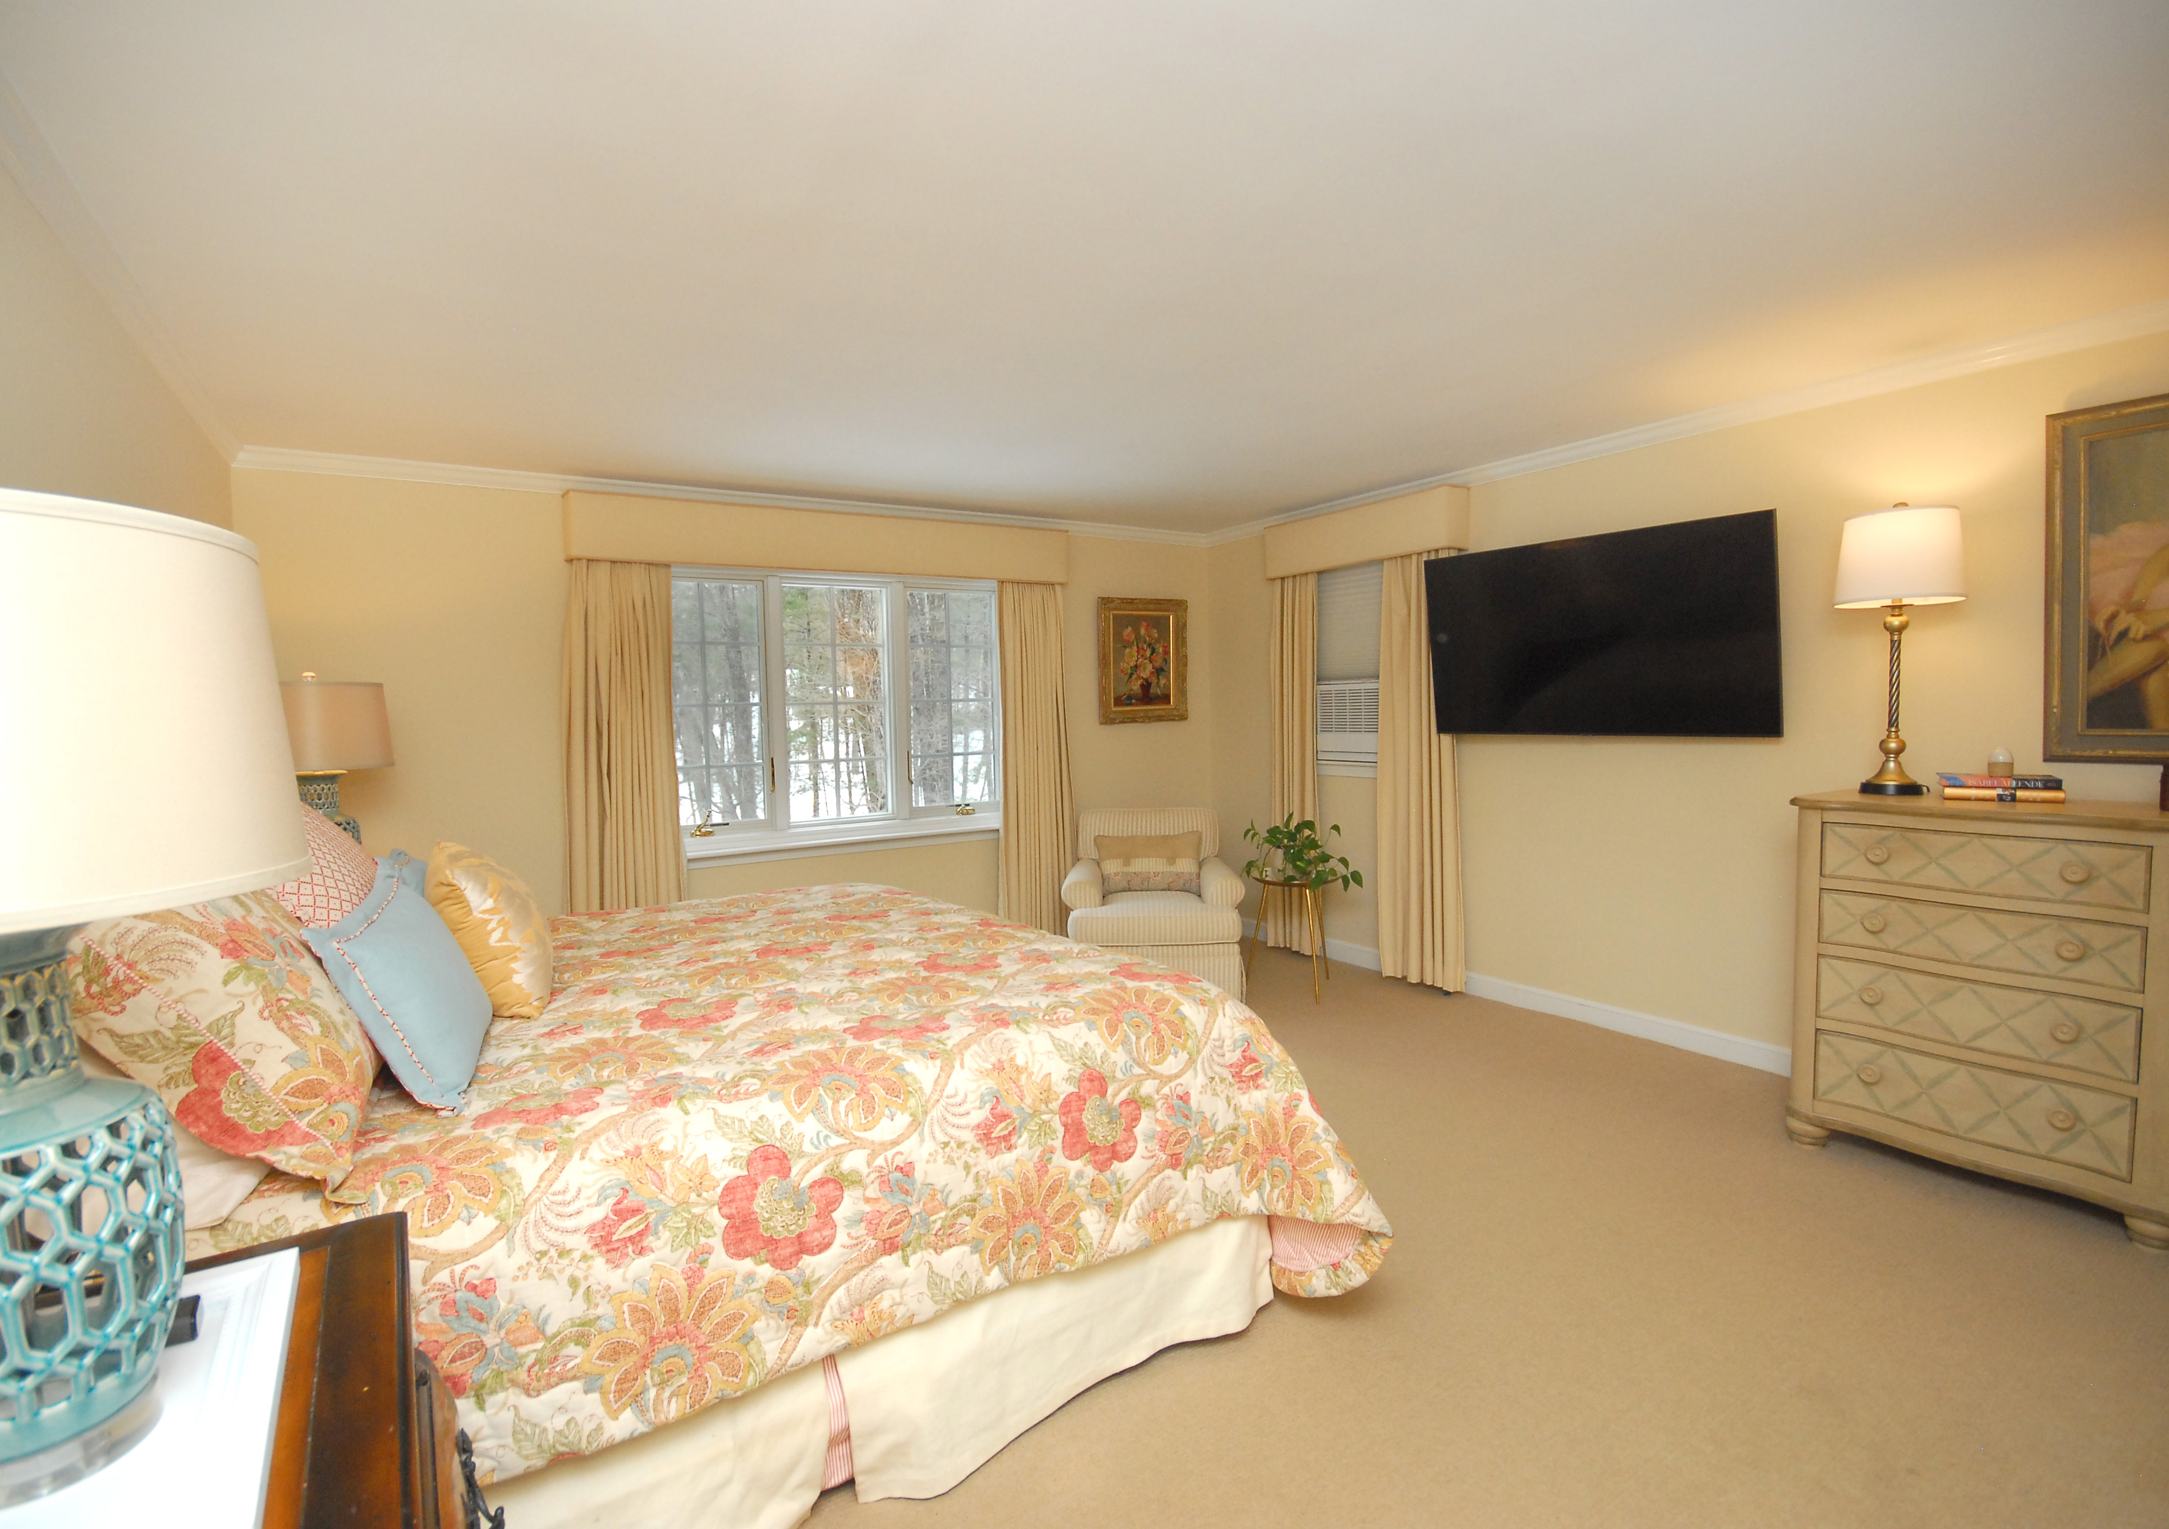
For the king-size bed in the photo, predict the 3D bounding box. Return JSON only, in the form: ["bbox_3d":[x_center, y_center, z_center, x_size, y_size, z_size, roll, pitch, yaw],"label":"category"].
[{"bbox_3d":[-0.890,0.900,2.540,2.300,0.770,2.150,-4,4,-32],"label":"king-size bed"}]

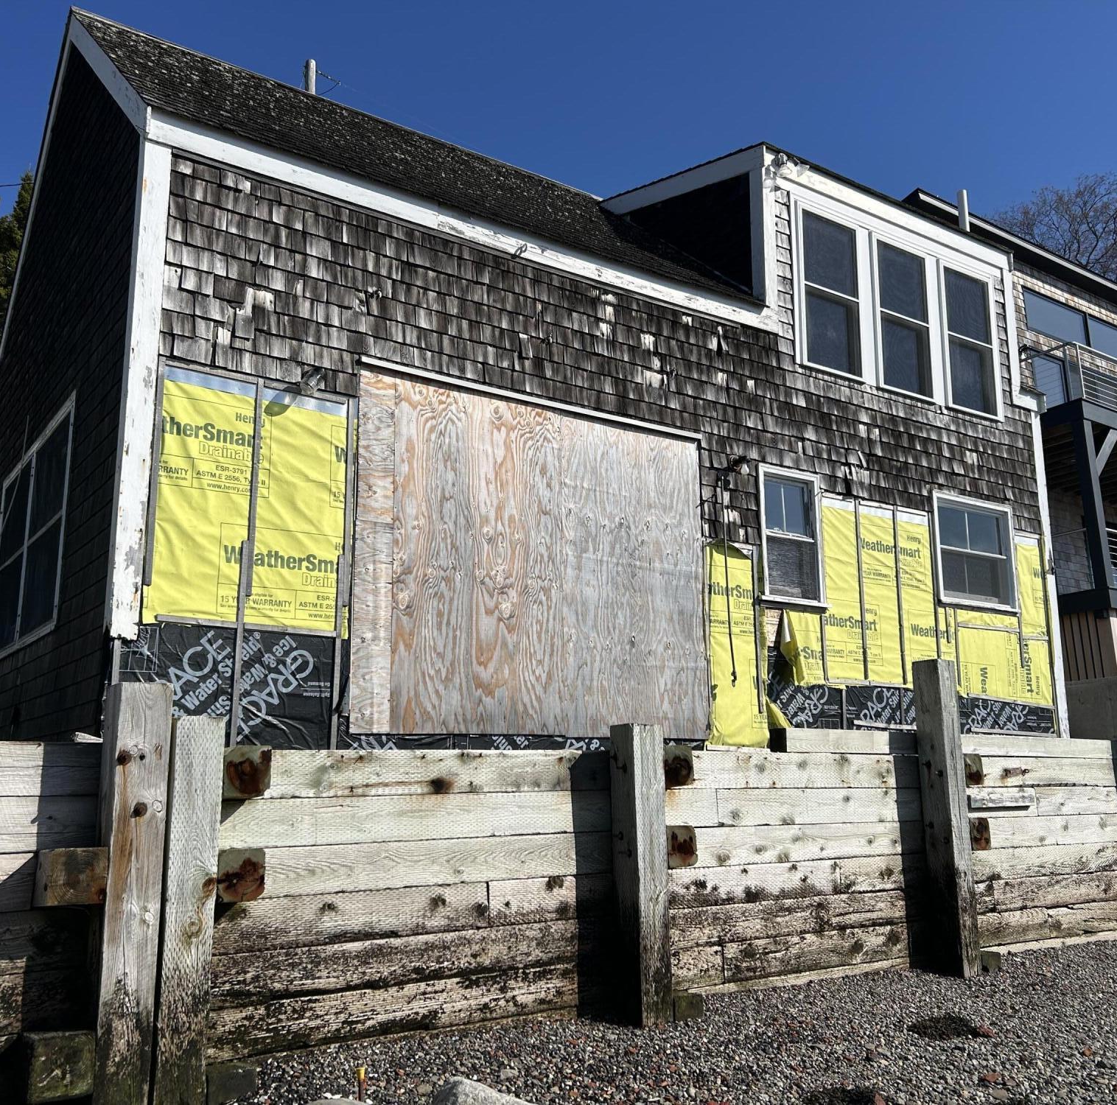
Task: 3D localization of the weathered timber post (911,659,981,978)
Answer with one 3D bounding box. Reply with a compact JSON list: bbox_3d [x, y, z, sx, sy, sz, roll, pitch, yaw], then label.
[{"bbox_3d":[2.377,1.604,6.791,0.184,1.865,0.186,8,-14,-37],"label":"weathered timber post"}]

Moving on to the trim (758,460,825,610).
[{"bbox_3d":[1.789,-0.112,8.443,0.678,1.052,0.100,8,-14,-34],"label":"trim"}]

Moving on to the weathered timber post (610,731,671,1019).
[{"bbox_3d":[0.399,1.535,5.357,0.185,1.376,0.185,7,-14,-35],"label":"weathered timber post"}]

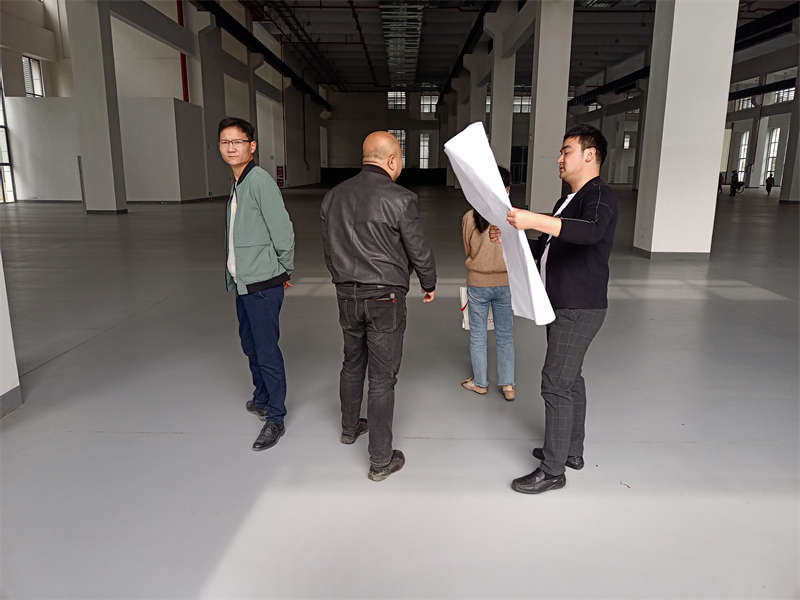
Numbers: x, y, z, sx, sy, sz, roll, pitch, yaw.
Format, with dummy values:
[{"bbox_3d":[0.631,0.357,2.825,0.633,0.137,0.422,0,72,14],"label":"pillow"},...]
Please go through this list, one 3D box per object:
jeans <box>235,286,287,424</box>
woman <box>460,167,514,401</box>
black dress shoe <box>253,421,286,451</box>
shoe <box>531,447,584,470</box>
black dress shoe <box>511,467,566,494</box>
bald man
[{"bbox_3d":[-0.812,0.286,3.567,0.340,0.910,0.380,-6,14,-27],"label":"jeans"},{"bbox_3d":[0.611,-0.113,4.070,0.430,1.575,0.360,1,12,3],"label":"woman"},{"bbox_3d":[-0.750,0.765,3.463,0.105,0.100,0.287,6,13,22],"label":"black dress shoe"},{"bbox_3d":[0.859,0.825,3.253,0.283,0.100,0.105,8,15,32],"label":"shoe"},{"bbox_3d":[0.694,0.884,2.978,0.283,0.100,0.105,-3,13,-14],"label":"black dress shoe"},{"bbox_3d":[-0.130,0.019,3.107,0.580,1.720,0.460,8,15,32],"label":"bald man"}]

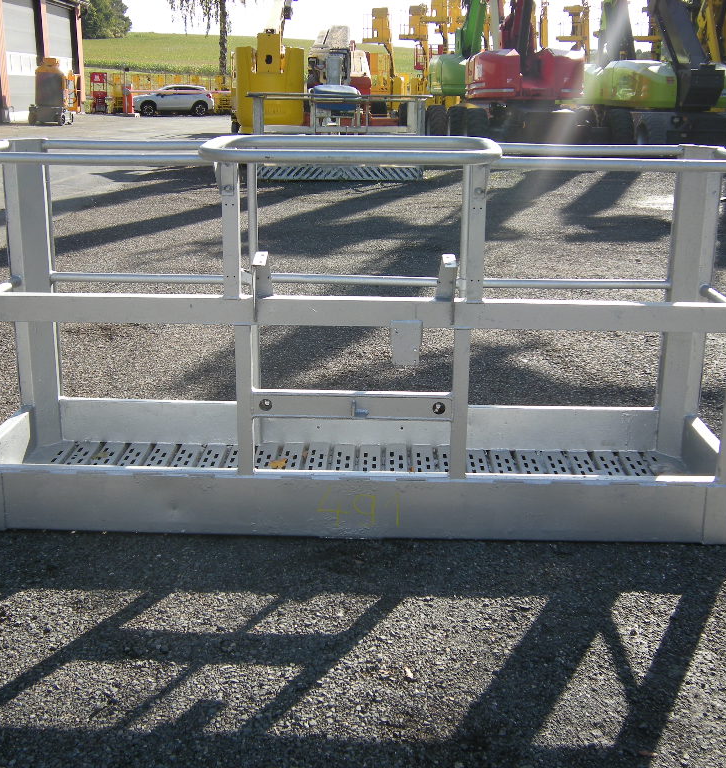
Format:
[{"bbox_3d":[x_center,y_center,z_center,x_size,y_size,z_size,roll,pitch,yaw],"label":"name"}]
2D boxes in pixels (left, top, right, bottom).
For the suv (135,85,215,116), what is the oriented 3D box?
[{"bbox_3d":[-9.653,-14.396,57.232,4.380,1.580,1.800,-3,15,-12],"label":"suv"}]

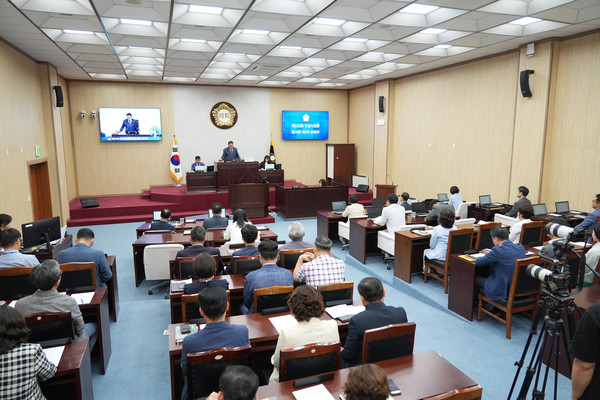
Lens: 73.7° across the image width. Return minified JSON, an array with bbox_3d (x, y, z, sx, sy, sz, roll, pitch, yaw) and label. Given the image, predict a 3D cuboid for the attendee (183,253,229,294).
[{"bbox_3d":[-0.914,1.071,3.993,0.440,1.224,0.750,-2,9,-14],"label":"attendee"}]

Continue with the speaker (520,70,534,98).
[{"bbox_3d":[5.069,-2.605,8.932,0.220,0.620,0.170,-16,13,-17],"label":"speaker"}]

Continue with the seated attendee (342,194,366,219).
[{"bbox_3d":[1.193,0.516,9.025,0.520,1.260,0.750,-4,10,-23],"label":"seated attendee"}]

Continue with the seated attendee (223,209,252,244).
[{"bbox_3d":[-1.110,0.767,7.134,0.520,1.240,0.750,-3,9,-15],"label":"seated attendee"}]

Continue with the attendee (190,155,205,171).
[{"bbox_3d":[-3.697,-0.996,14.629,0.520,1.250,0.700,-3,10,-19],"label":"attendee"}]

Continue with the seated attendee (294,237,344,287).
[{"bbox_3d":[0.186,1.038,4.409,0.560,1.300,0.780,-3,10,-19],"label":"seated attendee"}]

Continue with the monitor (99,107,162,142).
[{"bbox_3d":[-6.397,-2.855,15.202,2.160,1.230,0.090,-3,10,-19],"label":"monitor"}]

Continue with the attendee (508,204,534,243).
[{"bbox_3d":[3.699,0.688,6.743,0.500,1.230,0.750,-3,10,-19],"label":"attendee"}]

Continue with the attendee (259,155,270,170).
[{"bbox_3d":[-1.247,-1.126,15.489,0.480,1.230,0.700,-3,10,-19],"label":"attendee"}]

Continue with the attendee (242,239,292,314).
[{"bbox_3d":[-0.346,1.005,4.111,0.500,1.314,0.780,-3,9,-15],"label":"attendee"}]

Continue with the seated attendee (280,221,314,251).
[{"bbox_3d":[-0.072,0.862,5.314,0.480,1.224,0.750,-2,9,-14],"label":"seated attendee"}]

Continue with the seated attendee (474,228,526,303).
[{"bbox_3d":[2.491,0.952,5.116,0.580,1.230,0.850,-3,10,-19],"label":"seated attendee"}]

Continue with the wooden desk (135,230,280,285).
[{"bbox_3d":[-1.646,1.010,7.228,2.420,0.740,0.700,-2,9,-13],"label":"wooden desk"}]

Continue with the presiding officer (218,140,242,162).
[{"bbox_3d":[-2.438,-1.243,14.339,0.550,1.680,0.400,-3,9,-19],"label":"presiding officer"}]

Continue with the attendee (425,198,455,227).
[{"bbox_3d":[2.832,0.575,8.122,0.560,1.150,0.850,-5,10,-28],"label":"attendee"}]

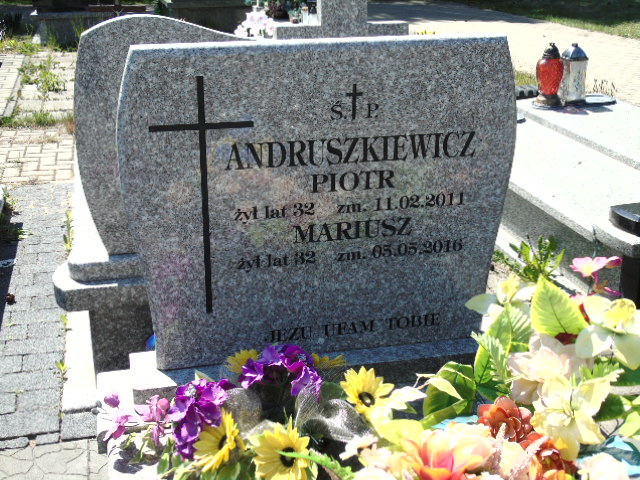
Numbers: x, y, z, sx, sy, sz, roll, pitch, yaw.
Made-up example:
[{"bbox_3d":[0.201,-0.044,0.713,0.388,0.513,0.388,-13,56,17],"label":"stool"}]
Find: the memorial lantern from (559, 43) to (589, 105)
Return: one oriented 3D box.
[{"bbox_3d":[1.401,-0.923,4.681,0.118,0.316,0.118,-4,21,-8],"label":"memorial lantern"}]

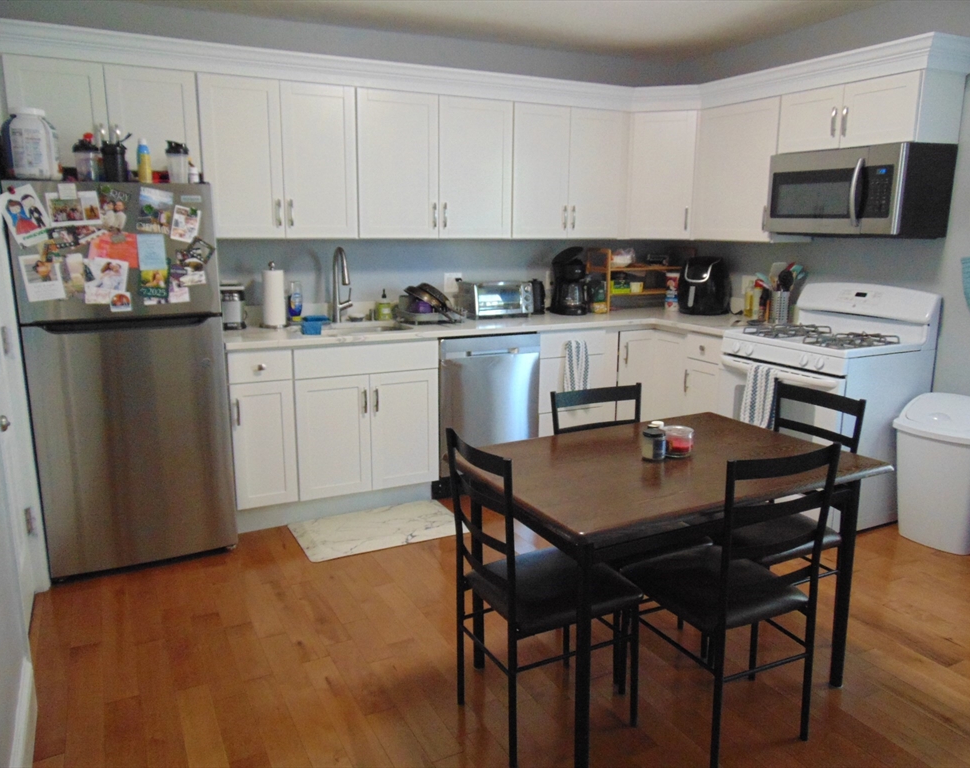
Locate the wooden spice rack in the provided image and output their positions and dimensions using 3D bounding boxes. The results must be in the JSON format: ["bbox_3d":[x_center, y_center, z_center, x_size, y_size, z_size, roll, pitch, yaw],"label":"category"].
[{"bbox_3d":[1.005,-0.699,4.926,0.585,0.403,0.245,-5,13,-26],"label":"wooden spice rack"}]

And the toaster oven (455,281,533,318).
[{"bbox_3d":[0.044,-0.508,4.434,0.383,0.210,0.261,-5,13,-26],"label":"toaster oven"}]

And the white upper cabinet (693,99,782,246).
[{"bbox_3d":[1.564,-1.212,4.288,0.319,0.746,0.606,-5,13,-26],"label":"white upper cabinet"}]

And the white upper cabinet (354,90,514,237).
[{"bbox_3d":[-0.314,-1.187,4.117,0.911,0.746,0.313,-5,13,-26],"label":"white upper cabinet"}]

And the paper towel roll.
[{"bbox_3d":[-1.106,-0.469,3.901,0.143,0.332,0.143,-5,13,-26],"label":"paper towel roll"}]

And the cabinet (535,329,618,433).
[{"bbox_3d":[0.395,0.028,4.546,0.525,0.793,0.622,-5,13,-26],"label":"cabinet"}]

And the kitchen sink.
[{"bbox_3d":[-0.712,-0.204,3.959,0.610,0.200,0.420,-5,13,-26],"label":"kitchen sink"}]

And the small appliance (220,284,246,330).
[{"bbox_3d":[-1.304,-0.411,3.828,0.123,0.240,0.143,-5,13,-26],"label":"small appliance"}]

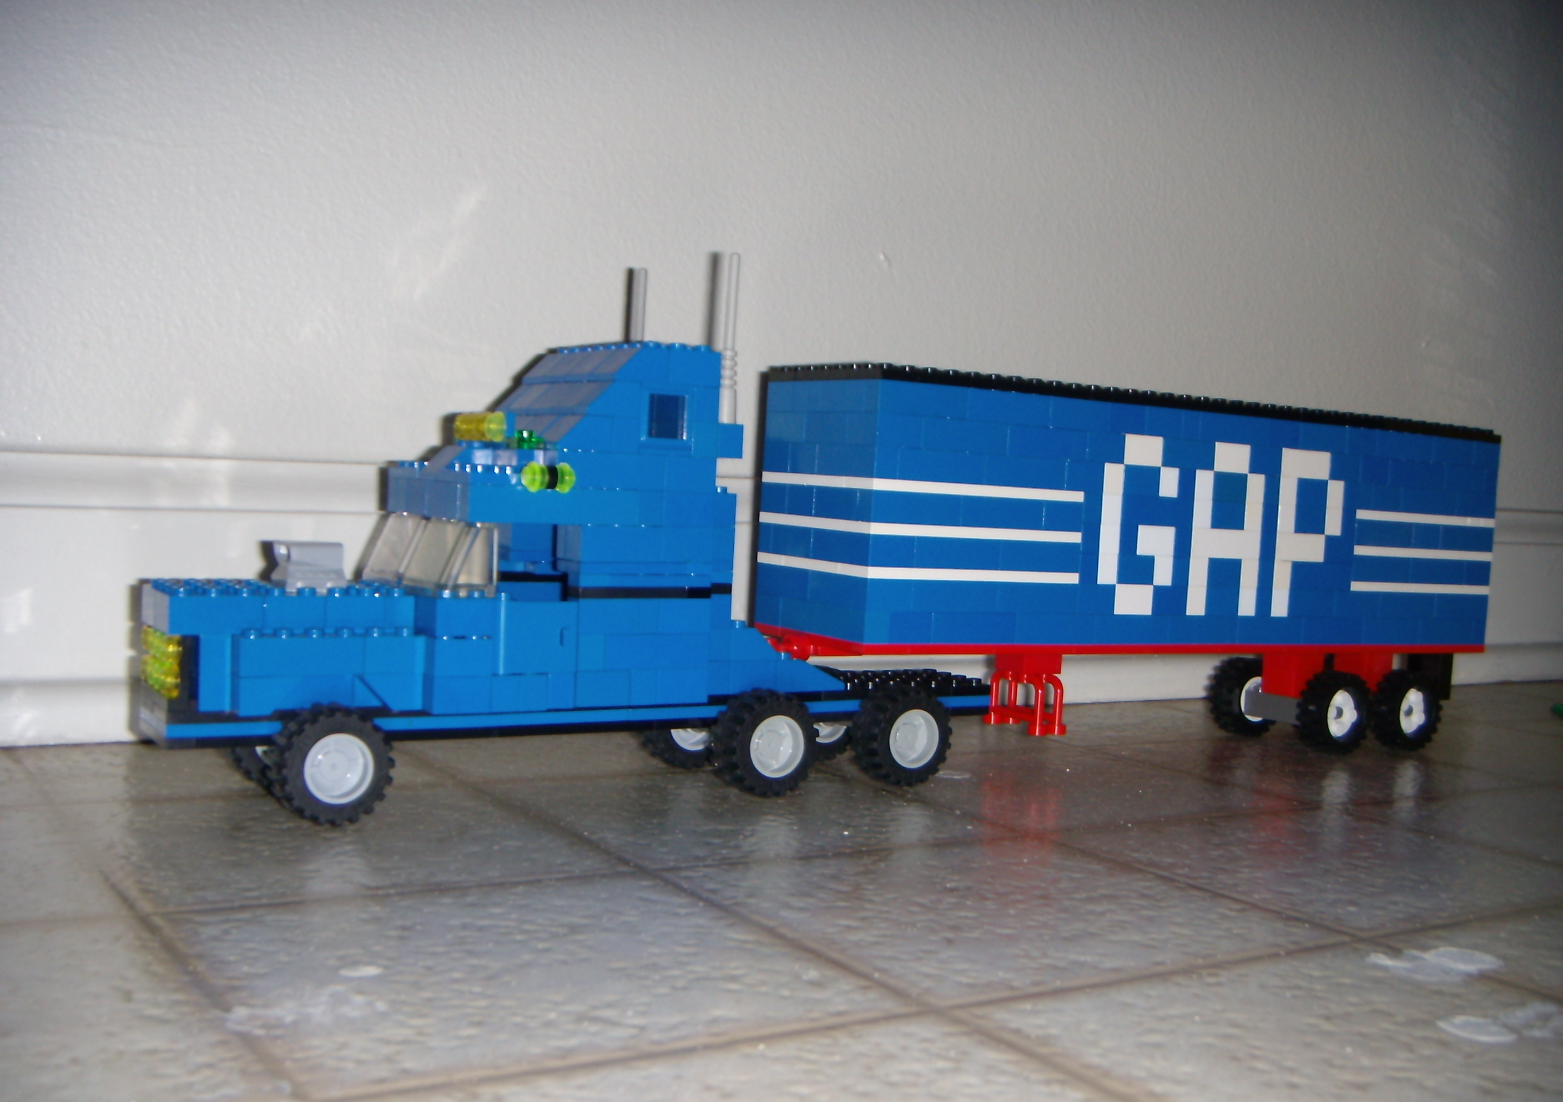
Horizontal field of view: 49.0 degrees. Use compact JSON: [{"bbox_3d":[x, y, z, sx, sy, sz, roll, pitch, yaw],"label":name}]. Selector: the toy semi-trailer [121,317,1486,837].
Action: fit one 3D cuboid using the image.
[{"bbox_3d":[0.048,-0.003,0.553,0.478,0.149,0.071,1,3,-32],"label":"toy semi-trailer"}]

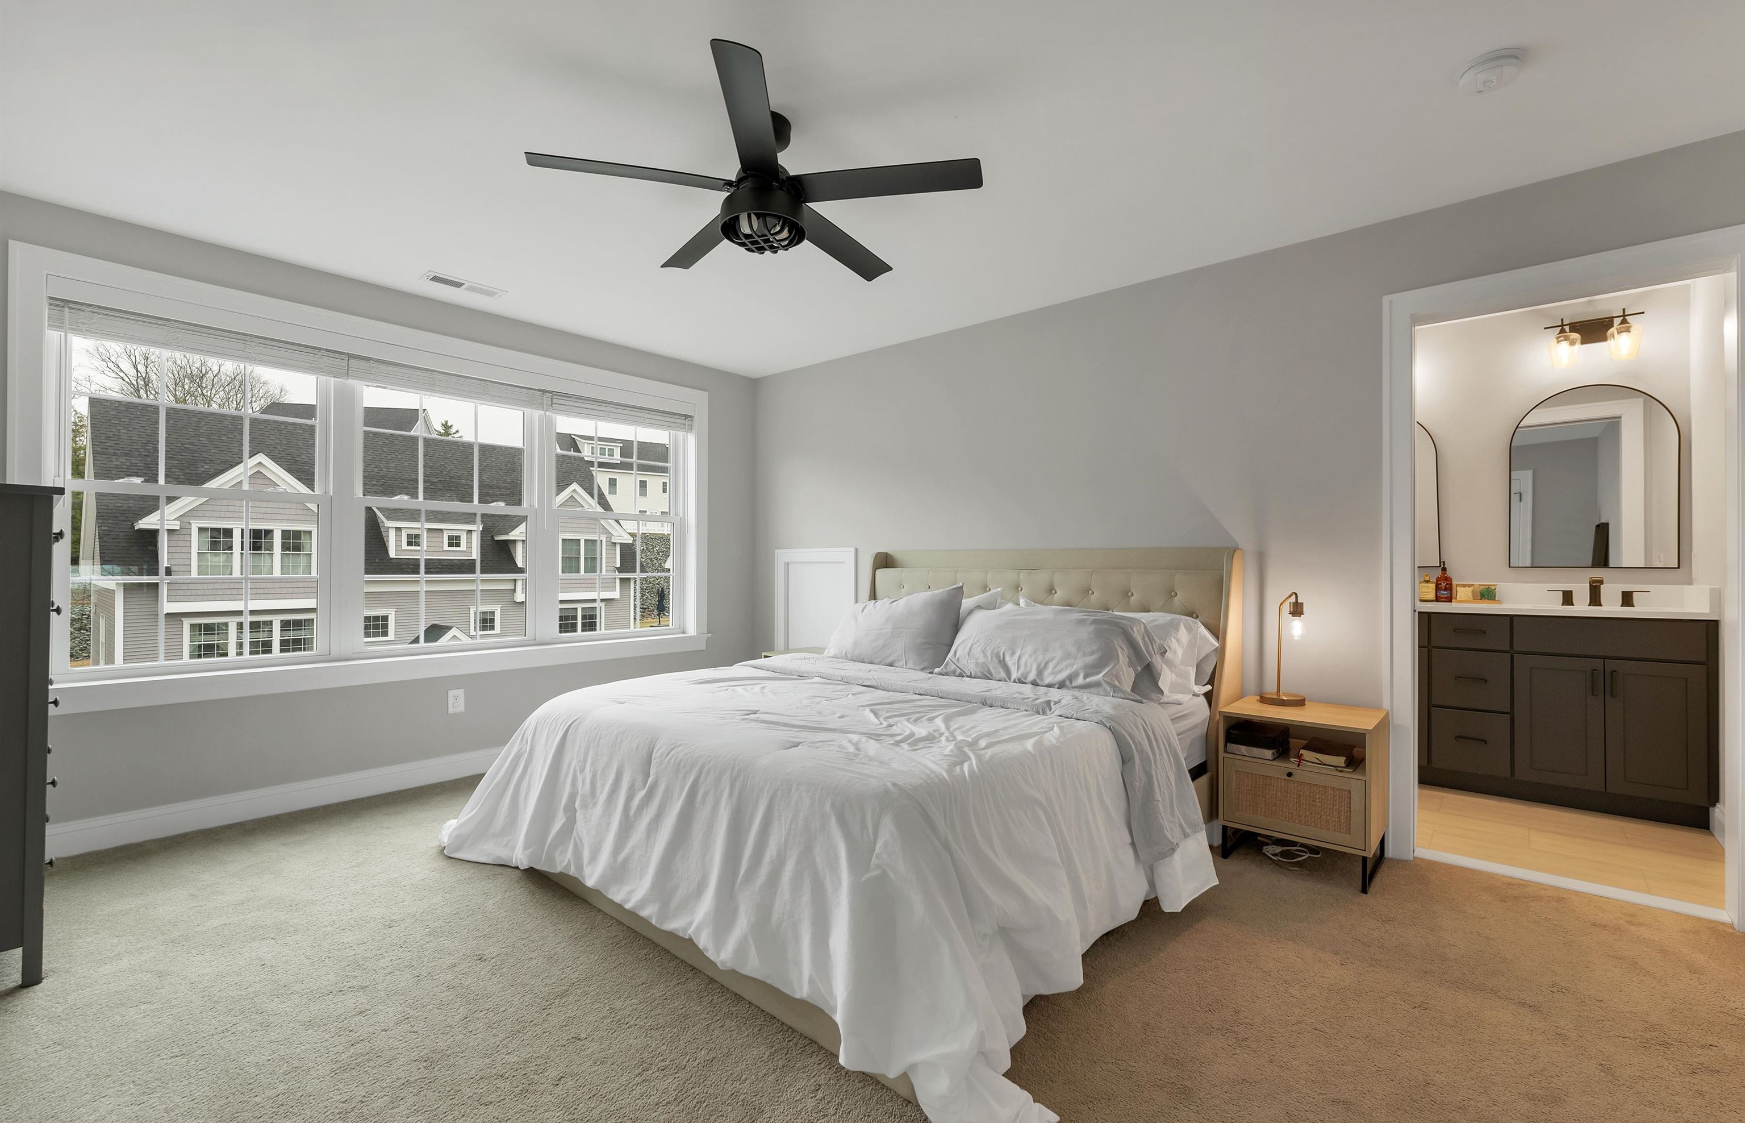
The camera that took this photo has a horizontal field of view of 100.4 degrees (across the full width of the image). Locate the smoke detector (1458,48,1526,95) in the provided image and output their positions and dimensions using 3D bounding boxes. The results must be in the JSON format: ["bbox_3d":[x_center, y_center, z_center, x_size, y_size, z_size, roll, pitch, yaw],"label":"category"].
[{"bbox_3d":[1.644,-1.301,1.938,0.141,0.042,0.141,0,0,41],"label":"smoke detector"}]

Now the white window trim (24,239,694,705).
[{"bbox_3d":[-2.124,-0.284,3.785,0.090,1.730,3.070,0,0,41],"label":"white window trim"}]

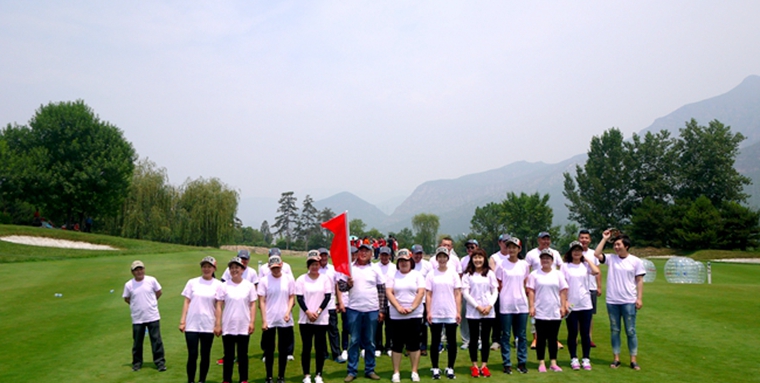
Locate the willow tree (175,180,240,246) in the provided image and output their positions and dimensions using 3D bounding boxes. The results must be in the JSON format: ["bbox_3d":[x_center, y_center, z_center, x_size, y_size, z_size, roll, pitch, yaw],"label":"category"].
[{"bbox_3d":[-21.033,2.561,75.000,7.500,8.200,7.300,1,-5,-16],"label":"willow tree"}]

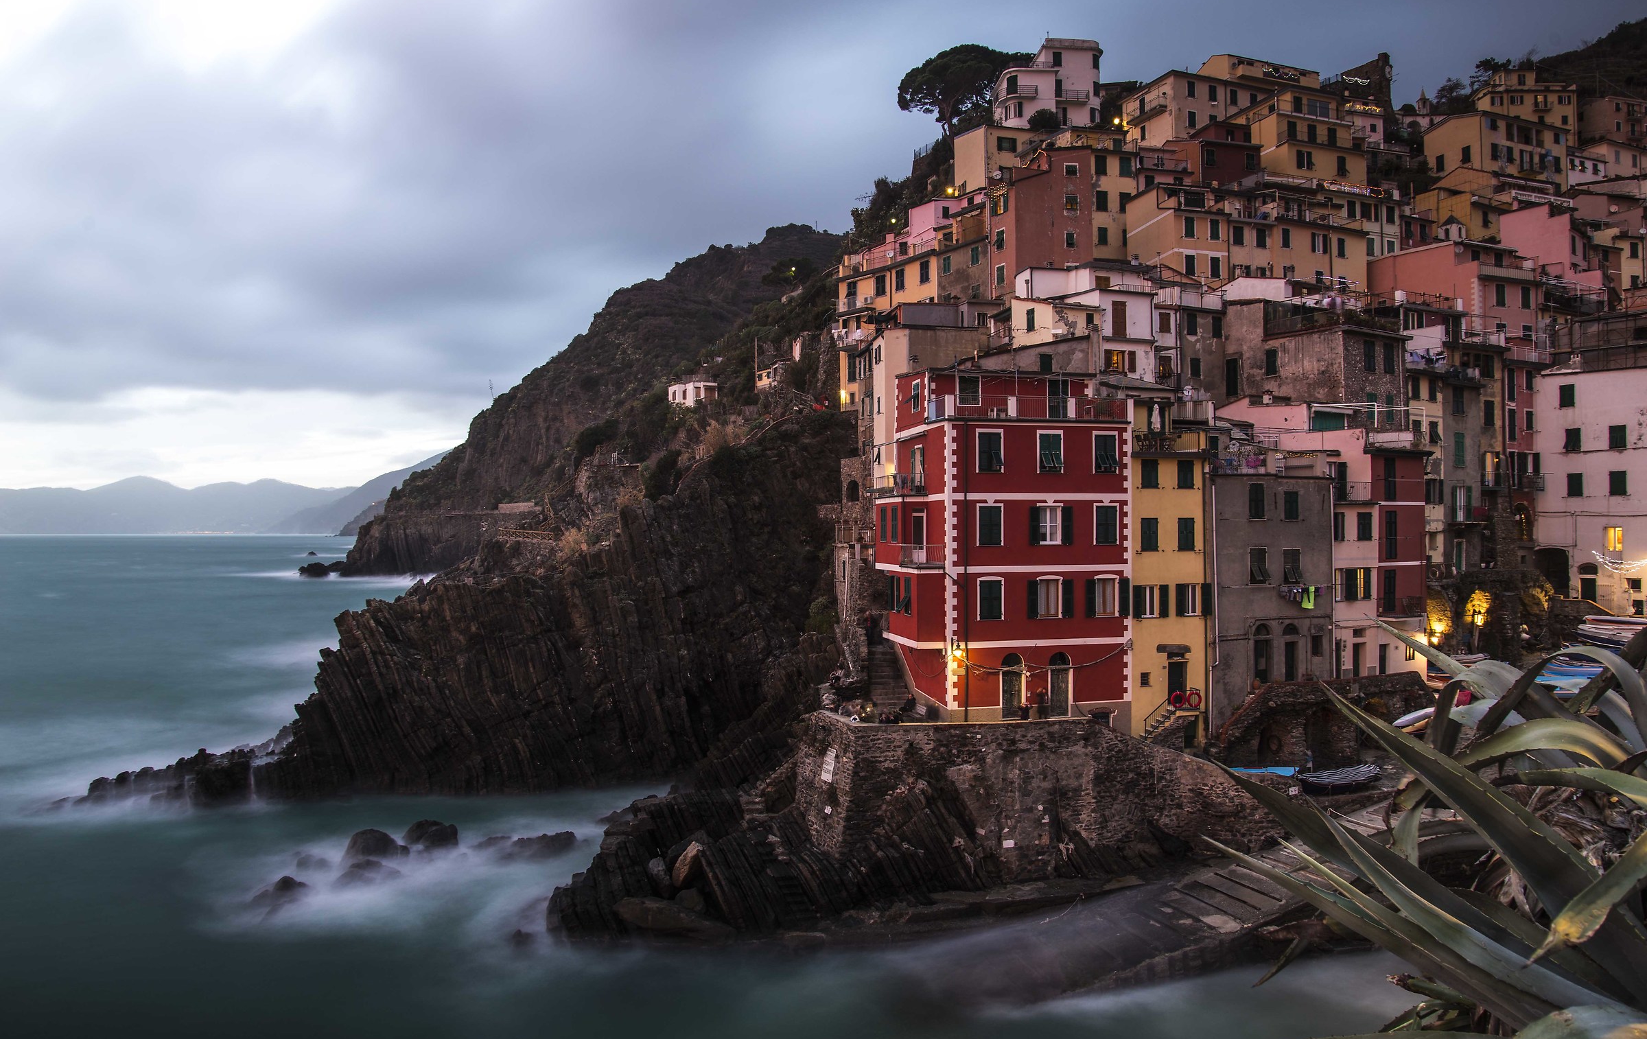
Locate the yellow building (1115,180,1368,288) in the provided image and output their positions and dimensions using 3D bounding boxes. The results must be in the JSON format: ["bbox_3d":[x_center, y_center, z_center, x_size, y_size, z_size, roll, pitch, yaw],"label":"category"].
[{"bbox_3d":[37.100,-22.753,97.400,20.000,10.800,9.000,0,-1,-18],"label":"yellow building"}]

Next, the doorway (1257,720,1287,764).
[{"bbox_3d":[22.000,11.040,53.900,1.600,2.400,0.500,0,-1,-17],"label":"doorway"}]

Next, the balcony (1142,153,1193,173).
[{"bbox_3d":[31.283,-32.301,100.422,4.700,1.300,1.500,0,-1,-13],"label":"balcony"}]

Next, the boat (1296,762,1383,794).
[{"bbox_3d":[22.251,11.196,47.161,4.600,1.050,1.700,0,-1,-28],"label":"boat"}]

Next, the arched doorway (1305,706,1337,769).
[{"bbox_3d":[24.800,10.804,55.000,1.650,3.000,0.500,0,-1,-17],"label":"arched doorway"}]

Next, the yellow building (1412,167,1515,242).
[{"bbox_3d":[66.783,-31.577,115.256,7.200,8.700,7.500,0,-1,-22],"label":"yellow building"}]

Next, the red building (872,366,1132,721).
[{"bbox_3d":[8.840,1.037,57.600,10.300,17.200,9.800,0,-1,-11],"label":"red building"}]

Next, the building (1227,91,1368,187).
[{"bbox_3d":[54.279,-41.579,126.941,10.800,11.400,9.600,0,-1,-21],"label":"building"}]

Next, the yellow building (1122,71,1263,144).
[{"bbox_3d":[41.200,-42.745,121.500,14.000,8.800,8.000,0,-1,-24],"label":"yellow building"}]

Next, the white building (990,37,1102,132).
[{"bbox_3d":[26.100,-49.258,128.300,11.400,10.500,8.500,0,-1,-10],"label":"white building"}]

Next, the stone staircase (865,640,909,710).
[{"bbox_3d":[3.200,8.182,57.200,1.900,2.950,4.400,0,-1,-8],"label":"stone staircase"}]

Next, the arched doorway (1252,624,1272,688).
[{"bbox_3d":[21.894,6.808,54.717,1.150,3.146,0.350,0,-1,-18],"label":"arched doorway"}]

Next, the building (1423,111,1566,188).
[{"bbox_3d":[80.221,-41.665,131.887,14.800,9.700,7.600,0,-1,-22],"label":"building"}]

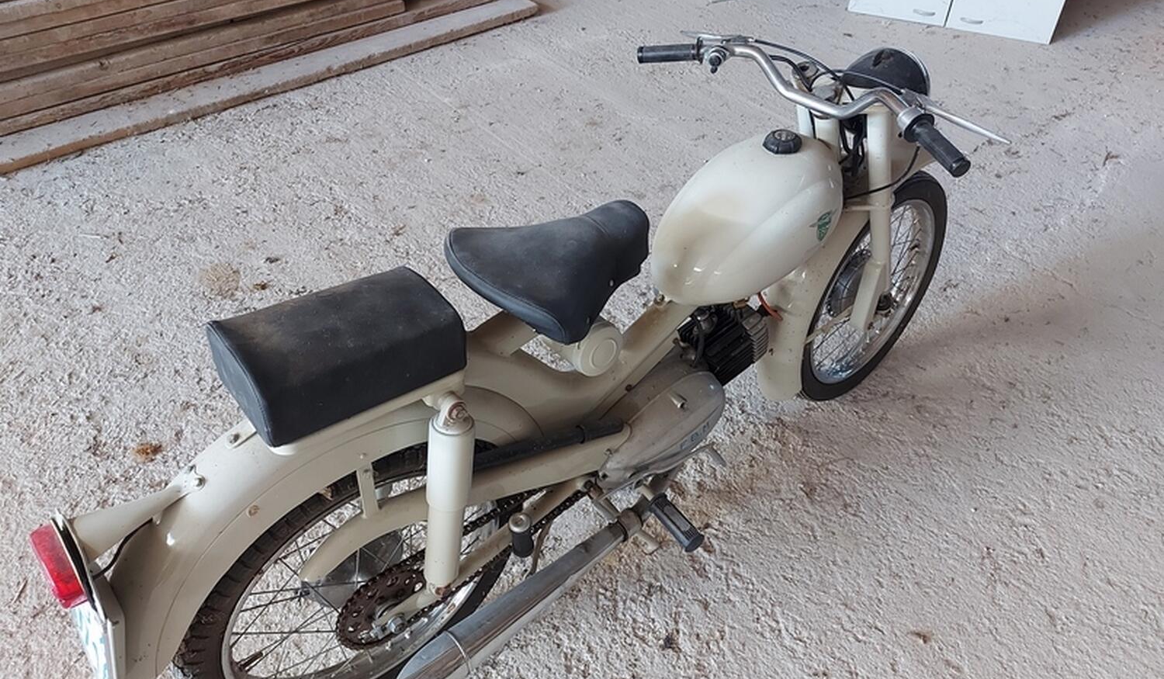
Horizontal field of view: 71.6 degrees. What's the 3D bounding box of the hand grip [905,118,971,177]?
[{"bbox_3d":[0.496,-0.269,1.122,0.038,0.038,0.117,-8,46,-11],"label":"hand grip"}]

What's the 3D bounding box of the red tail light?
[{"bbox_3d":[-0.566,0.243,0.872,0.028,0.036,0.095,-28,47,-31],"label":"red tail light"}]

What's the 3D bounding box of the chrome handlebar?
[{"bbox_3d":[0.349,-0.401,1.288,0.135,0.095,0.610,-28,46,-32],"label":"chrome handlebar"}]

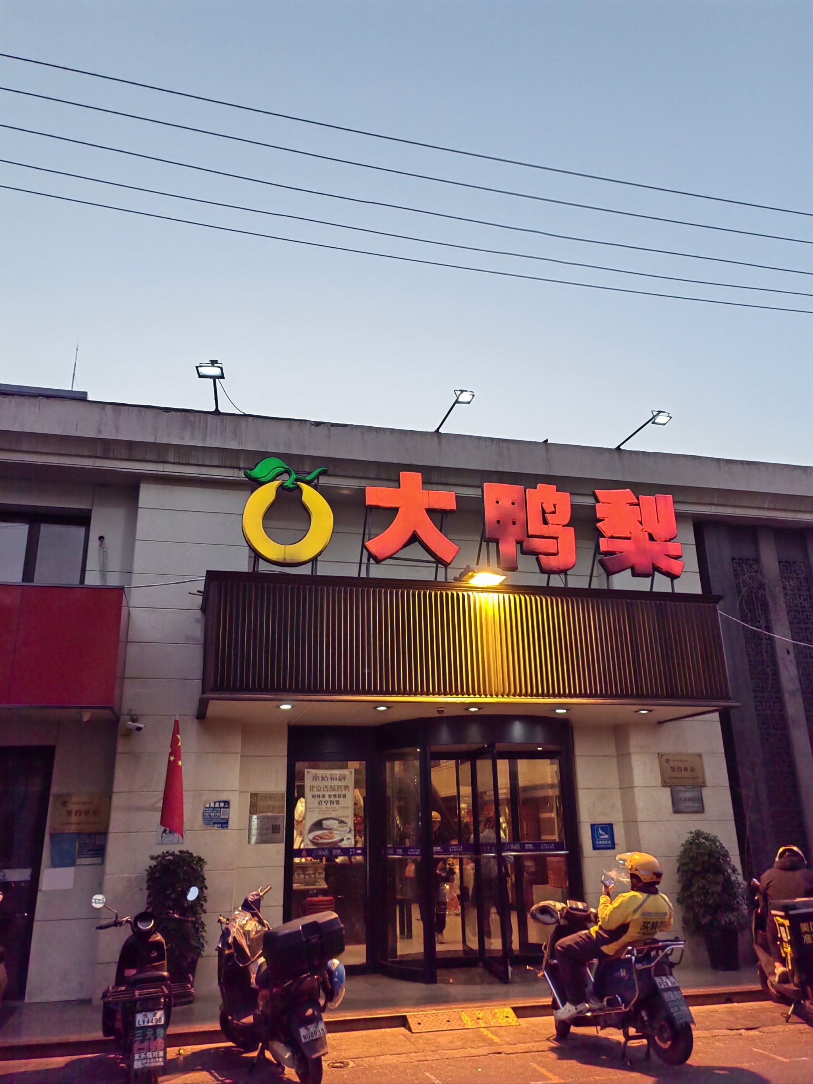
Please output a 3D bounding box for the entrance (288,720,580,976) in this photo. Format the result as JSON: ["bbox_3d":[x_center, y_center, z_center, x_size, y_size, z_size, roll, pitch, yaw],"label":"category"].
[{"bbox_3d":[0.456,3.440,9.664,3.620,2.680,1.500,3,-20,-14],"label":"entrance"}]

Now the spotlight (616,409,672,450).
[{"bbox_3d":[2.866,-1.326,10.371,0.200,0.140,1.100,3,-20,-14],"label":"spotlight"}]

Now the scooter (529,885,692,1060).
[{"bbox_3d":[1.639,3.493,6.814,0.740,1.110,1.720,10,-22,-30],"label":"scooter"}]

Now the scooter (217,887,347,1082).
[{"bbox_3d":[-1.050,3.316,6.363,0.700,1.180,1.800,3,-19,-30],"label":"scooter"}]

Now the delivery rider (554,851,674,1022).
[{"bbox_3d":[1.571,3.125,6.822,0.620,1.200,0.860,10,-22,-29],"label":"delivery rider"}]

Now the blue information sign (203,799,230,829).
[{"bbox_3d":[-2.060,2.959,9.162,0.290,0.300,0.015,3,-19,-13],"label":"blue information sign"}]

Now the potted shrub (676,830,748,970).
[{"bbox_3d":[3.527,4.107,9.757,0.750,1.500,0.750,3,-19,-13],"label":"potted shrub"}]

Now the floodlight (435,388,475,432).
[{"bbox_3d":[0.546,-1.552,10.267,0.250,0.250,1.150,3,-19,-13],"label":"floodlight"}]

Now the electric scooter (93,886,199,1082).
[{"bbox_3d":[-1.890,3.176,5.995,0.750,1.240,1.700,5,-20,-21],"label":"electric scooter"}]

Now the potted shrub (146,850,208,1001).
[{"bbox_3d":[-2.250,3.724,8.253,0.580,1.350,0.580,3,-20,-14],"label":"potted shrub"}]

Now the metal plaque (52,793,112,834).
[{"bbox_3d":[-3.552,2.963,9.240,0.600,0.400,0.030,3,-20,-14],"label":"metal plaque"}]

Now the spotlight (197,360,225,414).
[{"bbox_3d":[-2.099,-1.627,9.156,0.270,0.150,1.150,3,-20,-14],"label":"spotlight"}]

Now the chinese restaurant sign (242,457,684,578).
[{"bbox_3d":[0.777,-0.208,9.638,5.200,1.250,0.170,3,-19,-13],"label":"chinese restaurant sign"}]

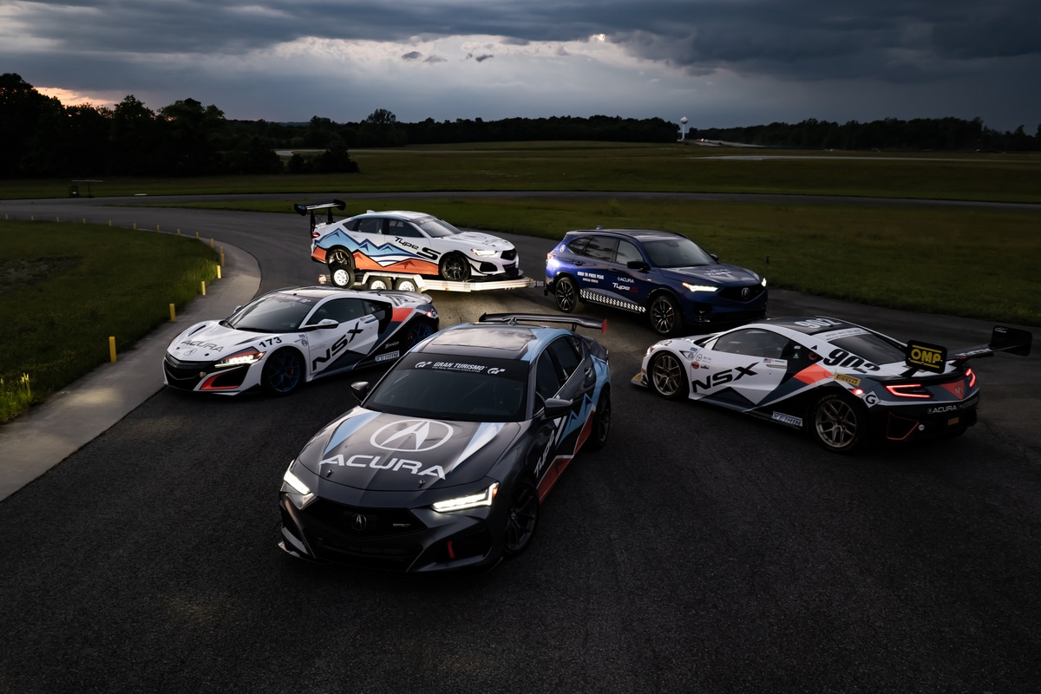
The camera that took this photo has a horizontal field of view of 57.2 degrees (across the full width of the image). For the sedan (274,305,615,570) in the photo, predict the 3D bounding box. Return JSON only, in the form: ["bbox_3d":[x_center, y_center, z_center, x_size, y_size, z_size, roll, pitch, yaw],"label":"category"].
[{"bbox_3d":[-0.420,0.614,9.172,2.050,1.430,4.990,4,12,17],"label":"sedan"}]

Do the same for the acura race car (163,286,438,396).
[{"bbox_3d":[-3.128,-0.263,13.998,2.080,1.215,4.480,9,14,36],"label":"acura race car"}]

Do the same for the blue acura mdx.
[{"bbox_3d":[2.471,-1.375,18.328,2.080,1.710,5.040,-7,14,-33],"label":"blue acura mdx"}]

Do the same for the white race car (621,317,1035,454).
[{"bbox_3d":[3.482,0.186,11.662,2.060,1.300,4.680,-8,14,-33],"label":"white race car"}]

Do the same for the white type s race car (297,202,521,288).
[{"bbox_3d":[-2.497,-2.441,21.861,5.190,1.580,2.040,5,13,22],"label":"white type s race car"}]

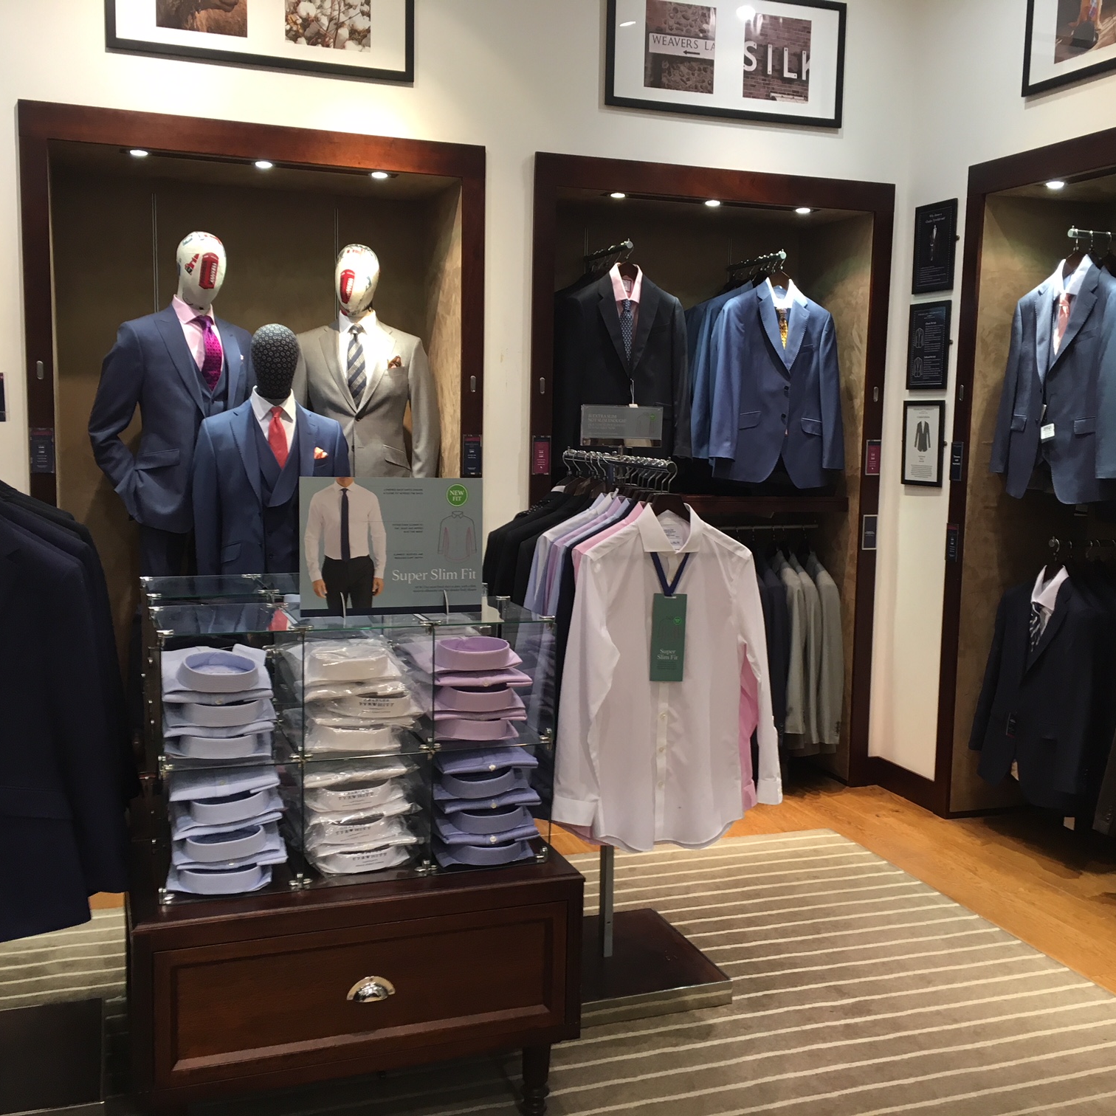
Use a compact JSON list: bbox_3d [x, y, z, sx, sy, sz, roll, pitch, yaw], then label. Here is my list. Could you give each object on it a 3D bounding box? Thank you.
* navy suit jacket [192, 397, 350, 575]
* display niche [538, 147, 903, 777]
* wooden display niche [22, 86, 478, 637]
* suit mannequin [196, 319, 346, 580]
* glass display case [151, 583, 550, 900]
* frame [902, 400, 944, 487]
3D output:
[{"bbox_3d":[-0.947,-0.136,4.132,0.500,0.760,0.270,-2,7,-20],"label":"navy suit jacket"},{"bbox_3d":[0.515,-0.269,5.046,1.502,2.444,0.550,-2,7,-20],"label":"display niche"},{"bbox_3d":[-1.062,-0.229,4.466,1.491,2.451,0.550,-2,7,-20],"label":"wooden display niche"},{"bbox_3d":[-0.954,0.058,4.165,0.500,1.660,0.280,-2,7,-20],"label":"suit mannequin"},{"bbox_3d":[-0.535,0.350,2.938,0.807,0.539,0.836,-2,7,-20],"label":"glass display case"},{"bbox_3d":[1.431,-0.446,4.878,0.022,0.327,0.250,-2,7,-21],"label":"frame"}]

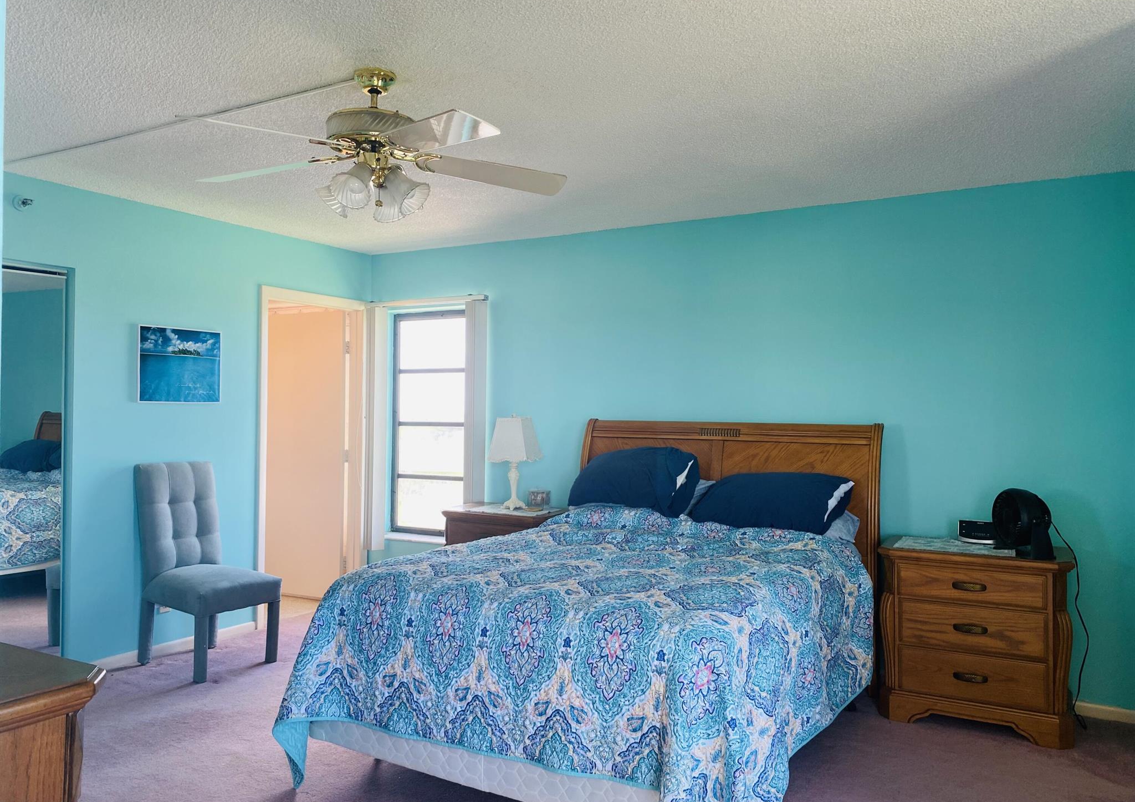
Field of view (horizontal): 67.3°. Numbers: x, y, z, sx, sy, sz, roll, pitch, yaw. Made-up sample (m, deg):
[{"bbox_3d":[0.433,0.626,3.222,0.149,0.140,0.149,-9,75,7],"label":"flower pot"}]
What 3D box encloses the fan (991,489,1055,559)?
[{"bbox_3d":[1.940,0.515,3.642,0.180,0.280,0.250,0,-1,3],"label":"fan"}]

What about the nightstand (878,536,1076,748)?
[{"bbox_3d":[1.805,1.026,3.765,0.745,0.742,0.490,0,-1,30],"label":"nightstand"}]

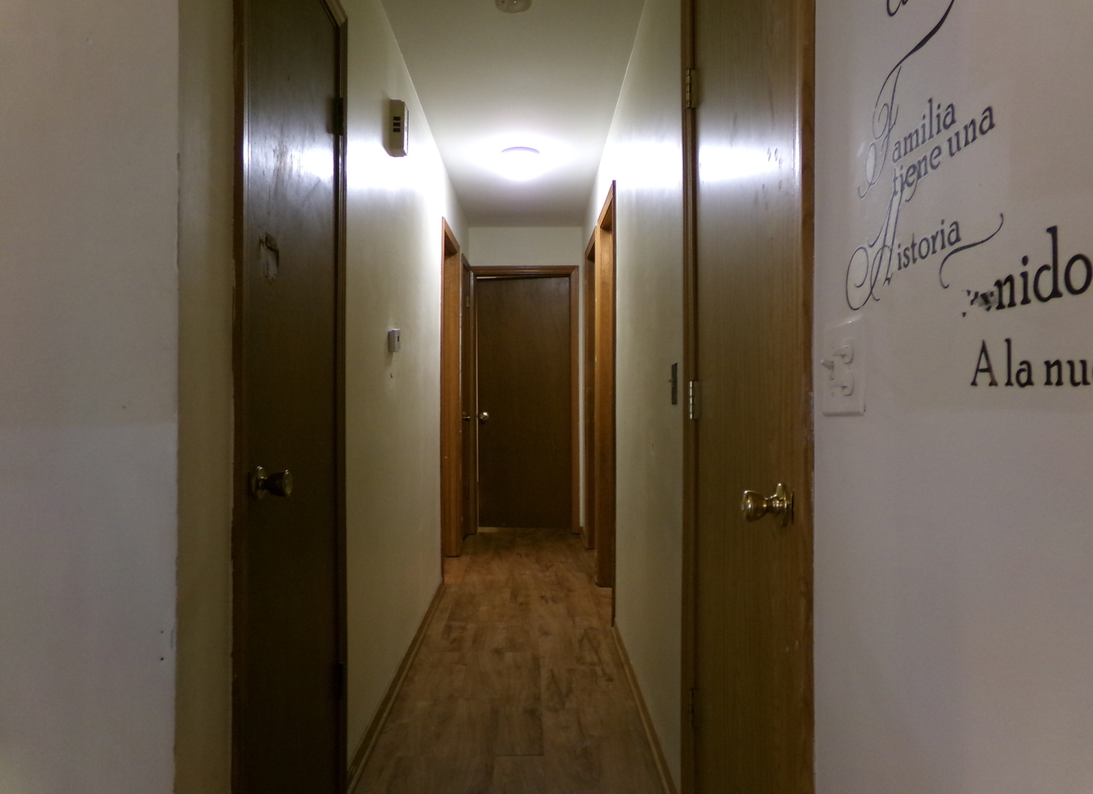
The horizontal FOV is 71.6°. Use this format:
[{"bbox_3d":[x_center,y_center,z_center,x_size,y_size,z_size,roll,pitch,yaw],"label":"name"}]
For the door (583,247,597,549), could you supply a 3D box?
[{"bbox_3d":[0.345,0.029,5.017,0.130,2.120,0.855,0,0,-1],"label":"door"}]

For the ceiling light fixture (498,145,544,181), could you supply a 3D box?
[{"bbox_3d":[-0.142,-1.278,4.165,0.255,0.110,0.255,0,0,-1],"label":"ceiling light fixture"}]

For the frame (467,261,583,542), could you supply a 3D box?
[{"bbox_3d":[-0.176,0.026,6.028,0.866,2.120,0.120,0,0,-1],"label":"frame"}]

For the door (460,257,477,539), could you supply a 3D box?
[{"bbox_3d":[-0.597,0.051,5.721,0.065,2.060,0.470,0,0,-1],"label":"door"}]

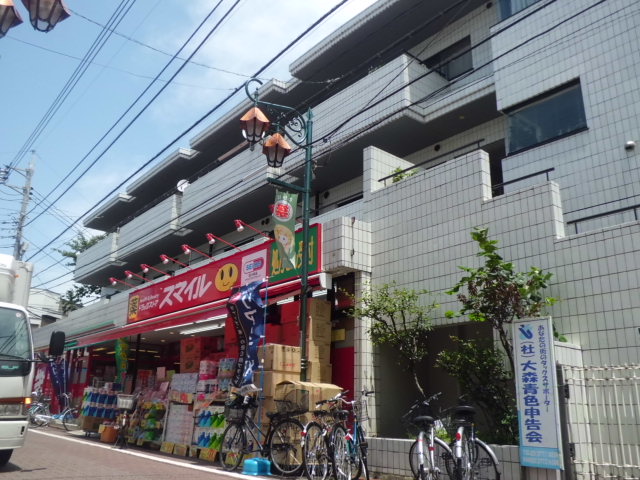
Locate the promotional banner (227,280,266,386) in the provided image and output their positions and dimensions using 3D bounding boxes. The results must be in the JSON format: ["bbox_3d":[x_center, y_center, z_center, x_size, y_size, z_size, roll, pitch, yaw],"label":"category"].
[{"bbox_3d":[-1.096,1.394,8.543,0.600,1.529,0.220,-7,-18,28],"label":"promotional banner"}]

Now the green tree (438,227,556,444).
[{"bbox_3d":[2.011,1.053,6.612,1.050,2.428,1.263,13,-20,-36],"label":"green tree"}]

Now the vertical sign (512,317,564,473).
[{"bbox_3d":[2.129,1.478,5.600,0.060,1.392,0.418,13,-20,-36],"label":"vertical sign"}]

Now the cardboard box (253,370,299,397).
[{"bbox_3d":[-0.647,2.234,8.765,0.532,0.334,0.542,13,-20,-36],"label":"cardboard box"}]

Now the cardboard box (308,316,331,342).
[{"bbox_3d":[-0.099,1.547,9.439,0.422,0.338,0.400,13,-20,-36],"label":"cardboard box"}]

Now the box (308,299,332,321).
[{"bbox_3d":[-0.099,1.218,9.527,0.426,0.344,0.400,13,-20,-36],"label":"box"}]

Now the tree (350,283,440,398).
[{"bbox_3d":[1.032,1.597,7.877,1.200,2.059,1.100,1,-16,0],"label":"tree"}]

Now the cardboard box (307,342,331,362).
[{"bbox_3d":[-0.099,1.862,9.354,0.418,0.316,0.400,13,-20,-36],"label":"cardboard box"}]

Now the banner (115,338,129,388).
[{"bbox_3d":[-5.286,3.292,15.251,0.363,1.376,0.120,13,-20,-36],"label":"banner"}]

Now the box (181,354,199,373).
[{"bbox_3d":[-2.864,2.968,13.584,0.420,0.406,0.850,13,-20,-36],"label":"box"}]

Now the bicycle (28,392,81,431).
[{"bbox_3d":[-7.752,5.051,16.850,1.720,1.040,0.550,-4,-17,17],"label":"bicycle"}]

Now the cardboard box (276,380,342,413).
[{"bbox_3d":[-0.166,2.276,8.272,0.838,0.402,0.456,13,-20,-36],"label":"cardboard box"}]

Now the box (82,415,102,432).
[{"bbox_3d":[-5.796,4.624,14.448,0.453,0.367,0.370,13,-20,-36],"label":"box"}]

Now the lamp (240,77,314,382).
[{"bbox_3d":[-0.703,0.342,8.768,1.366,5.896,0.450,13,-20,-36],"label":"lamp"}]

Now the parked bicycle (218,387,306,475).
[{"bbox_3d":[-0.804,2.634,8.011,1.780,1.100,0.560,-13,-21,41],"label":"parked bicycle"}]

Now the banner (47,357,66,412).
[{"bbox_3d":[-8.706,4.751,19.011,0.620,1.731,0.200,13,-20,-36],"label":"banner"}]

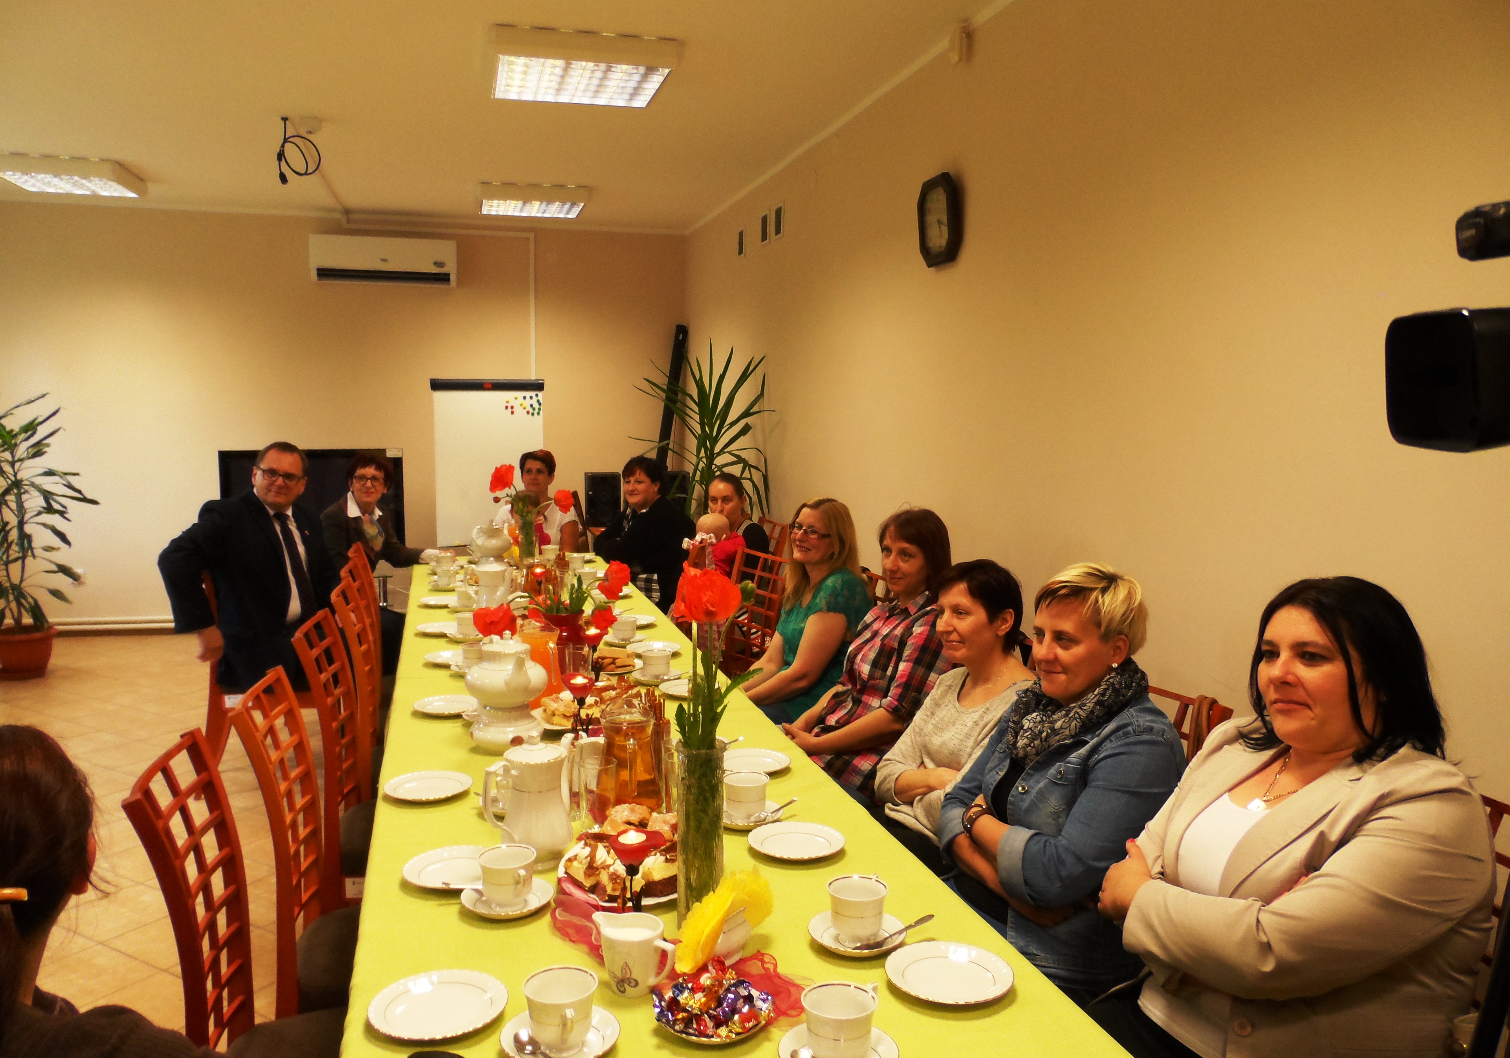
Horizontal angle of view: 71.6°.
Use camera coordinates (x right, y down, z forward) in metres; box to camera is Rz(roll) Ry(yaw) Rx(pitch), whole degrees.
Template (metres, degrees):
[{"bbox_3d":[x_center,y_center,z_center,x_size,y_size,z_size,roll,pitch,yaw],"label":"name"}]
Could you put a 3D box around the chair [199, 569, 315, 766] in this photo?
[{"bbox_3d":[-1.947,0.538,4.237,0.500,0.960,0.410,-1,6,-11],"label":"chair"}]

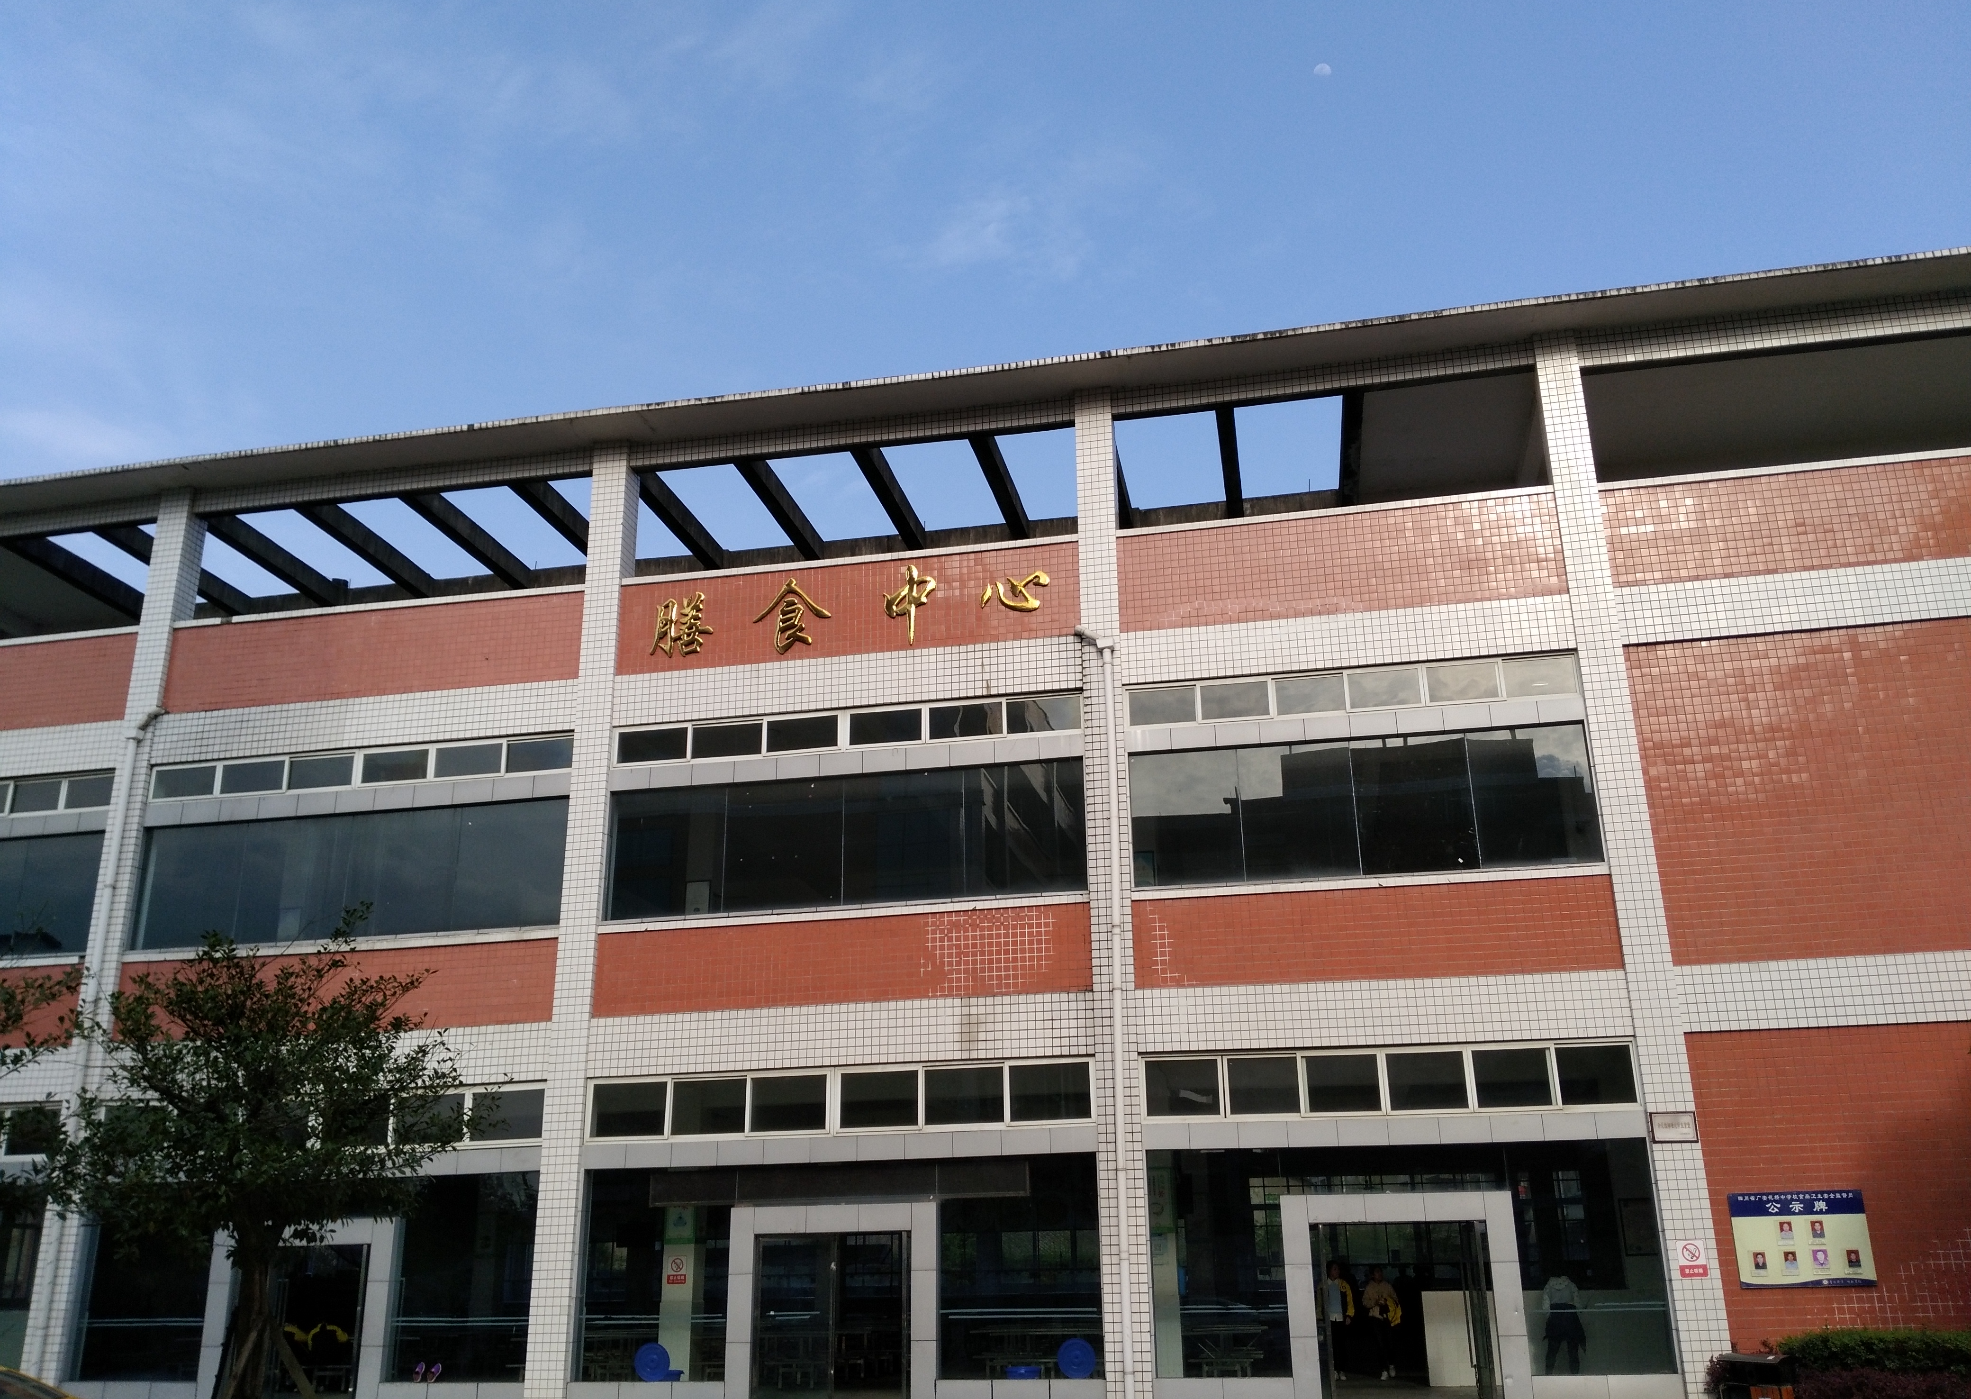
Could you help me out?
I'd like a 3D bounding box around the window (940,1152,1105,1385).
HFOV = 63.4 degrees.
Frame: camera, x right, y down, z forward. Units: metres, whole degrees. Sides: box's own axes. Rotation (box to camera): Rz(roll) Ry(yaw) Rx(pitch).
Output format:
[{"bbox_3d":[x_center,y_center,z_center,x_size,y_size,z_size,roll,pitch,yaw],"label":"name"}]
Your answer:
[{"bbox_3d":[0.417,7.142,20.087,2.020,2.630,0.090,-5,-19,10],"label":"window"}]

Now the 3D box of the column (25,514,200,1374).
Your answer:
[{"bbox_3d":[-13.135,3.349,24.239,0.570,13.944,0.520,-5,-19,11],"label":"column"}]

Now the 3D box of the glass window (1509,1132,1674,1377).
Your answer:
[{"bbox_3d":[7.176,6.573,18.859,1.498,2.612,0.100,-5,-19,11],"label":"glass window"}]

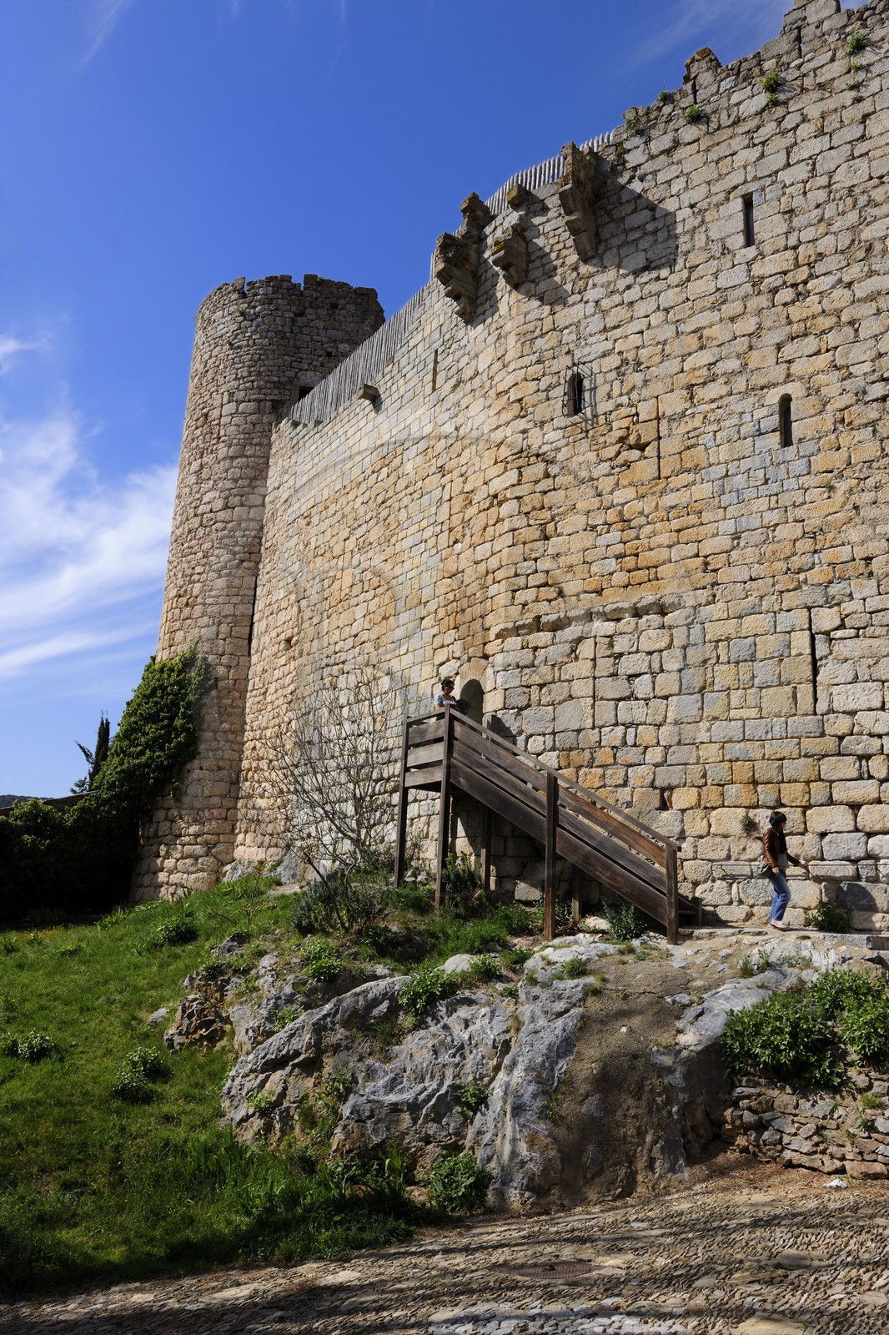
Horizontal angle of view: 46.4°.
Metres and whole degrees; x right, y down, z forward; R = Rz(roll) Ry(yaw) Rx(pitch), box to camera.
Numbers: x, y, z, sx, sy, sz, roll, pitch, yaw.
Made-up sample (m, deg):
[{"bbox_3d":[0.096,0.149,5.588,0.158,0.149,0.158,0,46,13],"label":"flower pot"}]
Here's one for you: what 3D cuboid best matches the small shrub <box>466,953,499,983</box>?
[{"bbox_3d":[0.450,3.421,11.800,0.379,0.325,0.341,2,-15,0],"label":"small shrub"}]

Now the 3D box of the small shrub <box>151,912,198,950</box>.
[{"bbox_3d":[-4.483,4.356,17.203,0.780,0.580,0.650,6,-16,-13],"label":"small shrub"}]

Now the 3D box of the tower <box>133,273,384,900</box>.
[{"bbox_3d":[-5.353,-2.252,31.475,5.750,18.400,5.750,6,-16,-10],"label":"tower"}]

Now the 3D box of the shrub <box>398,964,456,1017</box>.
[{"bbox_3d":[-0.191,3.489,11.200,0.630,0.562,0.535,2,-15,0],"label":"shrub"}]

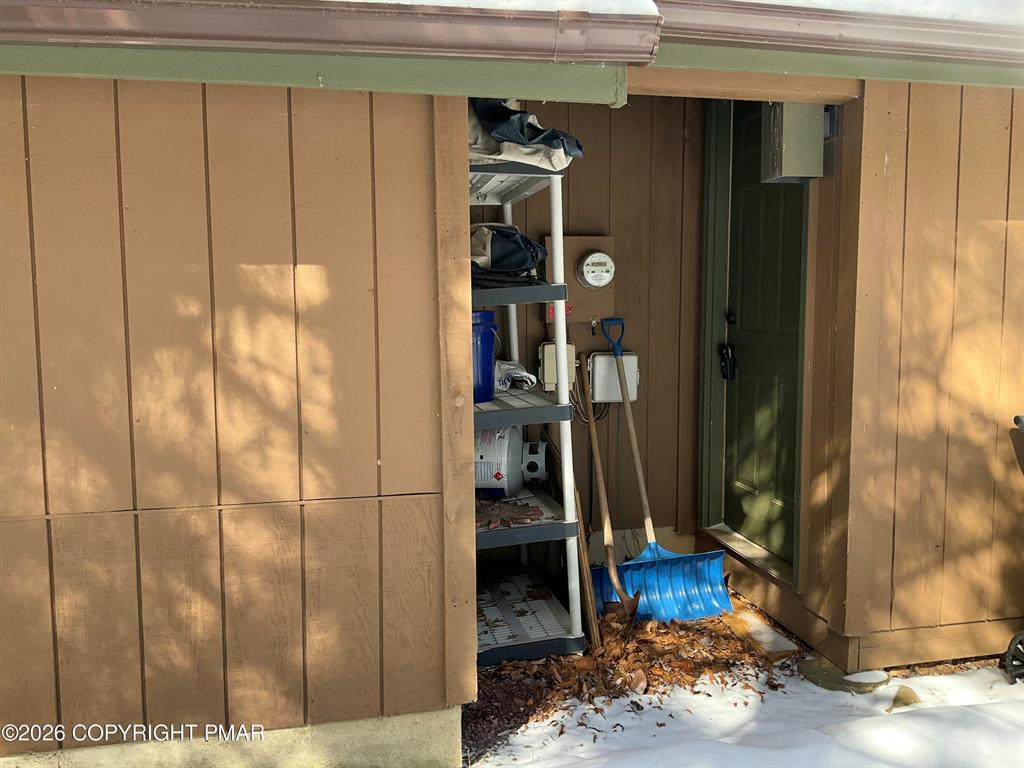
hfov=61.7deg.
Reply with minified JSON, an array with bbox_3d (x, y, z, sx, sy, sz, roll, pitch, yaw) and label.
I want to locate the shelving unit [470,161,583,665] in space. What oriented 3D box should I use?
[{"bbox_3d":[-0.089,0.087,3.544,0.460,1.830,0.914,-4,6,-12],"label":"shelving unit"}]

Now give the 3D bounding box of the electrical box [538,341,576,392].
[{"bbox_3d":[0.214,-0.082,4.041,0.160,0.235,0.100,-1,6,-12],"label":"electrical box"}]

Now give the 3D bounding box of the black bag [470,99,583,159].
[{"bbox_3d":[-0.006,-0.924,3.169,0.450,0.260,0.380,-1,6,-12],"label":"black bag"}]

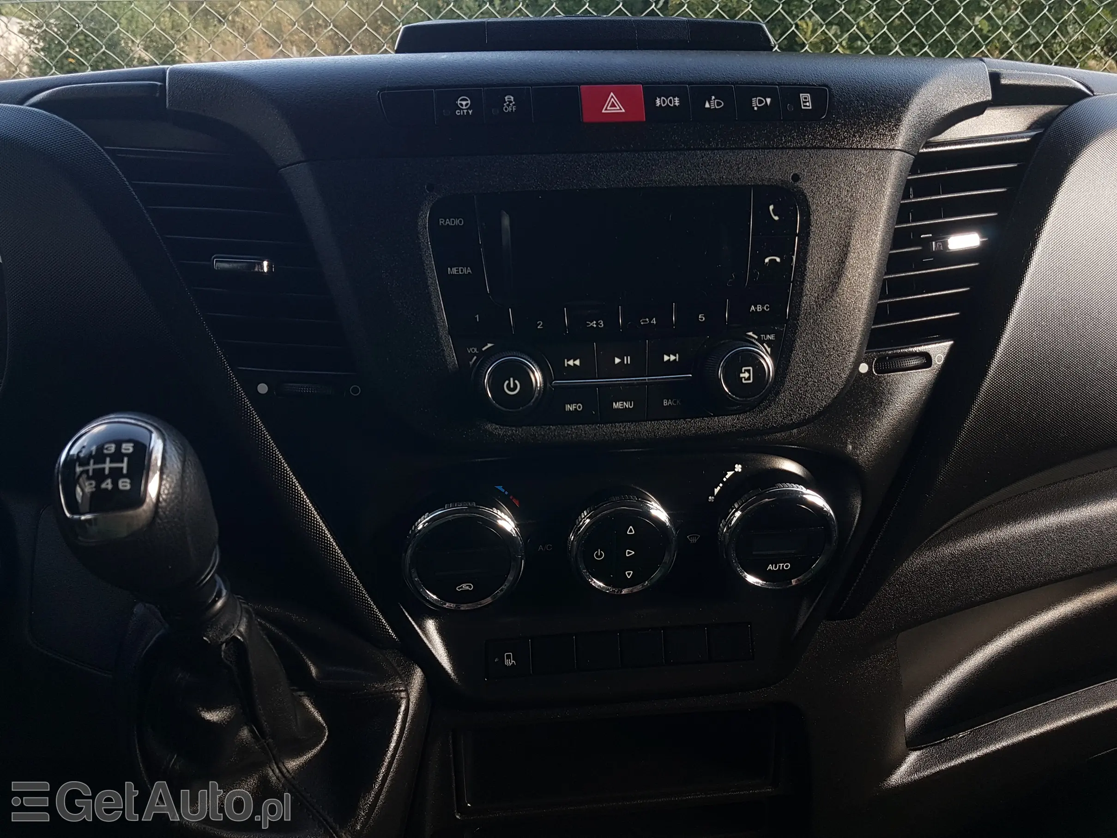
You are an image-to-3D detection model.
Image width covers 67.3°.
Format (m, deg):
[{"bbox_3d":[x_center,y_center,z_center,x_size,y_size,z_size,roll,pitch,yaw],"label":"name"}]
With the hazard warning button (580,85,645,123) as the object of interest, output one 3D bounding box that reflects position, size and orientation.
[{"bbox_3d":[0.030,-0.173,0.460,0.035,0.022,0.013,-3,-7,-4],"label":"hazard warning button"}]

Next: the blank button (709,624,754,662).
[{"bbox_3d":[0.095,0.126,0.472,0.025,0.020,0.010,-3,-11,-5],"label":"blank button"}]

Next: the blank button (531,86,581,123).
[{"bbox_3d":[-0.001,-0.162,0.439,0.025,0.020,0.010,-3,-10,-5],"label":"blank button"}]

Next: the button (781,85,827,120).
[{"bbox_3d":[0.139,-0.178,0.473,0.025,0.022,0.012,-3,-7,-4],"label":"button"}]

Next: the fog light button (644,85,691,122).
[{"bbox_3d":[0.060,-0.174,0.463,0.025,0.022,0.012,-3,-7,-4],"label":"fog light button"}]

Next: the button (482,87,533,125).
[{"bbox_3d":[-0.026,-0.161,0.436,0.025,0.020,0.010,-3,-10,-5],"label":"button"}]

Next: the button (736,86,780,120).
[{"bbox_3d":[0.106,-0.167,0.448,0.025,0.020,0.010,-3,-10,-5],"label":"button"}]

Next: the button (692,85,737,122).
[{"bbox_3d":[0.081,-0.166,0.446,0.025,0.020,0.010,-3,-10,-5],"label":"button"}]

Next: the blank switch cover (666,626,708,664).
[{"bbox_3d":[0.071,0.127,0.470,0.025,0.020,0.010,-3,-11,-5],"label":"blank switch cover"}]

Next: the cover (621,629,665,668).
[{"bbox_3d":[0.050,0.136,0.498,0.025,0.025,0.012,-3,16,-4],"label":"cover"}]

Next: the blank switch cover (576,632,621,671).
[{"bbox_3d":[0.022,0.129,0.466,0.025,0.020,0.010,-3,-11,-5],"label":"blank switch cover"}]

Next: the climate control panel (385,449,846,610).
[{"bbox_3d":[0.035,0.064,0.478,0.252,0.088,0.045,-3,16,-4],"label":"climate control panel"}]

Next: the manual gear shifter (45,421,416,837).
[{"bbox_3d":[-0.162,0.091,0.395,0.154,0.244,0.112,-3,34,-4],"label":"manual gear shifter"}]

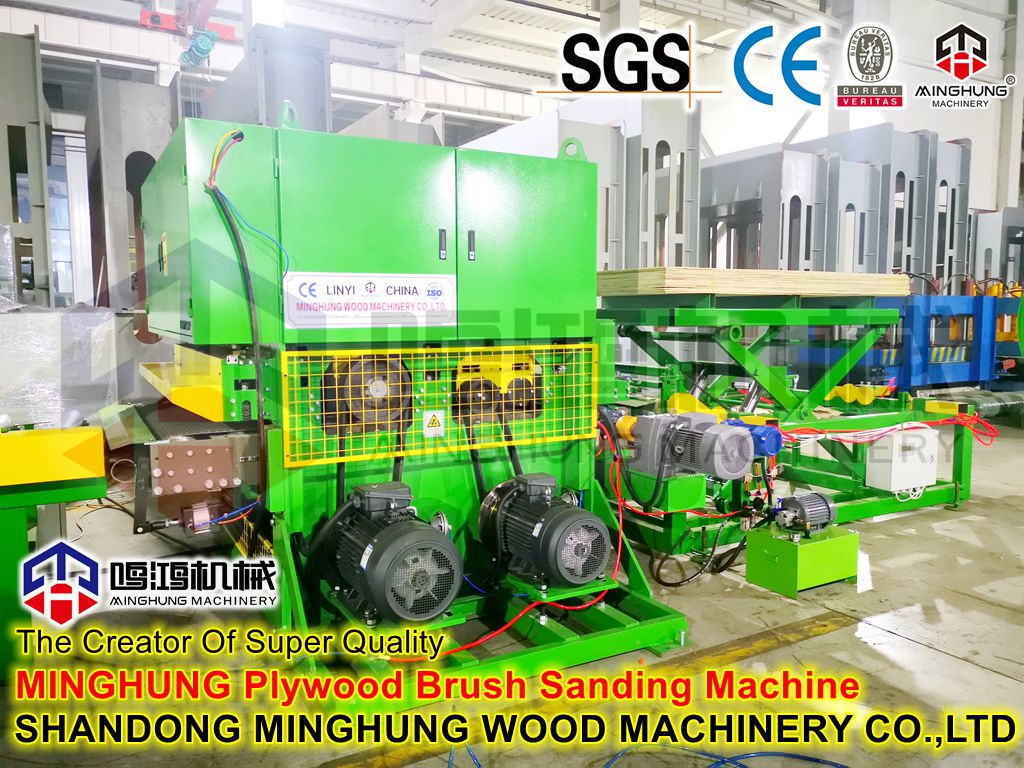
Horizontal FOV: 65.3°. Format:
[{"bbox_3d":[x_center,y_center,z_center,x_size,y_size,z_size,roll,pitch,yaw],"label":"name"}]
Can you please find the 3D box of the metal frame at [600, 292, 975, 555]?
[{"bbox_3d":[2.084,0.141,6.476,3.203,1.680,1.460,-3,6,-29],"label":"metal frame"}]

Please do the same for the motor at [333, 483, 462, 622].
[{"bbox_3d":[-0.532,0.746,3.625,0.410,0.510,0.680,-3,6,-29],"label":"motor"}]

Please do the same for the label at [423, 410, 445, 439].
[{"bbox_3d":[-0.375,0.195,3.851,0.108,0.130,0.005,-3,6,-29],"label":"label"}]

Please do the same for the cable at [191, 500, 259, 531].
[{"bbox_3d":[-1.246,0.573,3.506,0.284,0.089,0.060,-3,6,-29],"label":"cable"}]

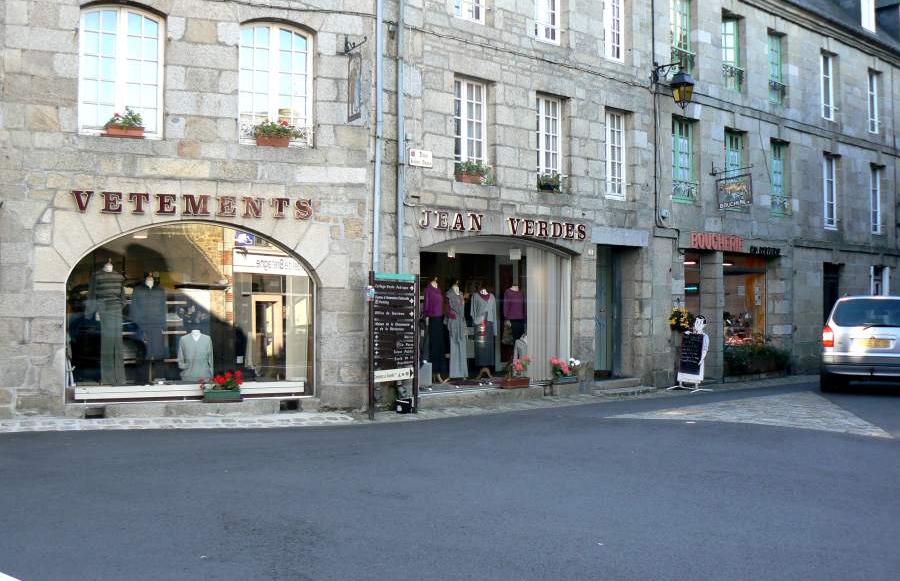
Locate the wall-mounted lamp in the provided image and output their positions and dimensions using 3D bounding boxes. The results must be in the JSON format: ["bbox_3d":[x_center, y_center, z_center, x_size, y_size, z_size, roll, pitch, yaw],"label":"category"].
[{"bbox_3d":[4.066,-3.792,18.548,0.410,0.820,0.760,1,-1,-43],"label":"wall-mounted lamp"}]

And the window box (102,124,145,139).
[{"bbox_3d":[-4.421,-2.149,13.751,0.520,0.170,0.200,0,-1,-20],"label":"window box"}]

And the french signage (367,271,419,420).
[{"bbox_3d":[-0.784,0.760,14.297,0.090,1.990,0.970,-1,-1,40],"label":"french signage"}]

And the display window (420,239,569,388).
[{"bbox_3d":[0.717,0.349,16.015,3.450,2.410,0.300,1,-1,-43],"label":"display window"}]

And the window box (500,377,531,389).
[{"bbox_3d":[1.027,1.466,15.893,0.500,0.165,0.180,1,-1,-43],"label":"window box"}]

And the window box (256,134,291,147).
[{"bbox_3d":[-2.517,-2.132,14.462,0.460,0.170,0.200,0,-1,-20],"label":"window box"}]

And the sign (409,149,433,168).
[{"bbox_3d":[-0.416,-1.926,14.792,0.450,0.250,0.030,1,-1,-43],"label":"sign"}]

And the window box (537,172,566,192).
[{"bbox_3d":[1.664,-1.788,16.710,0.450,0.310,0.230,1,-1,-43],"label":"window box"}]

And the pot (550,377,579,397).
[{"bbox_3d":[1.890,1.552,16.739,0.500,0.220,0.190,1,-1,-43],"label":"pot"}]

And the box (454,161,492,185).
[{"bbox_3d":[0.351,-1.784,15.463,0.560,0.340,0.250,1,-1,-43],"label":"box"}]

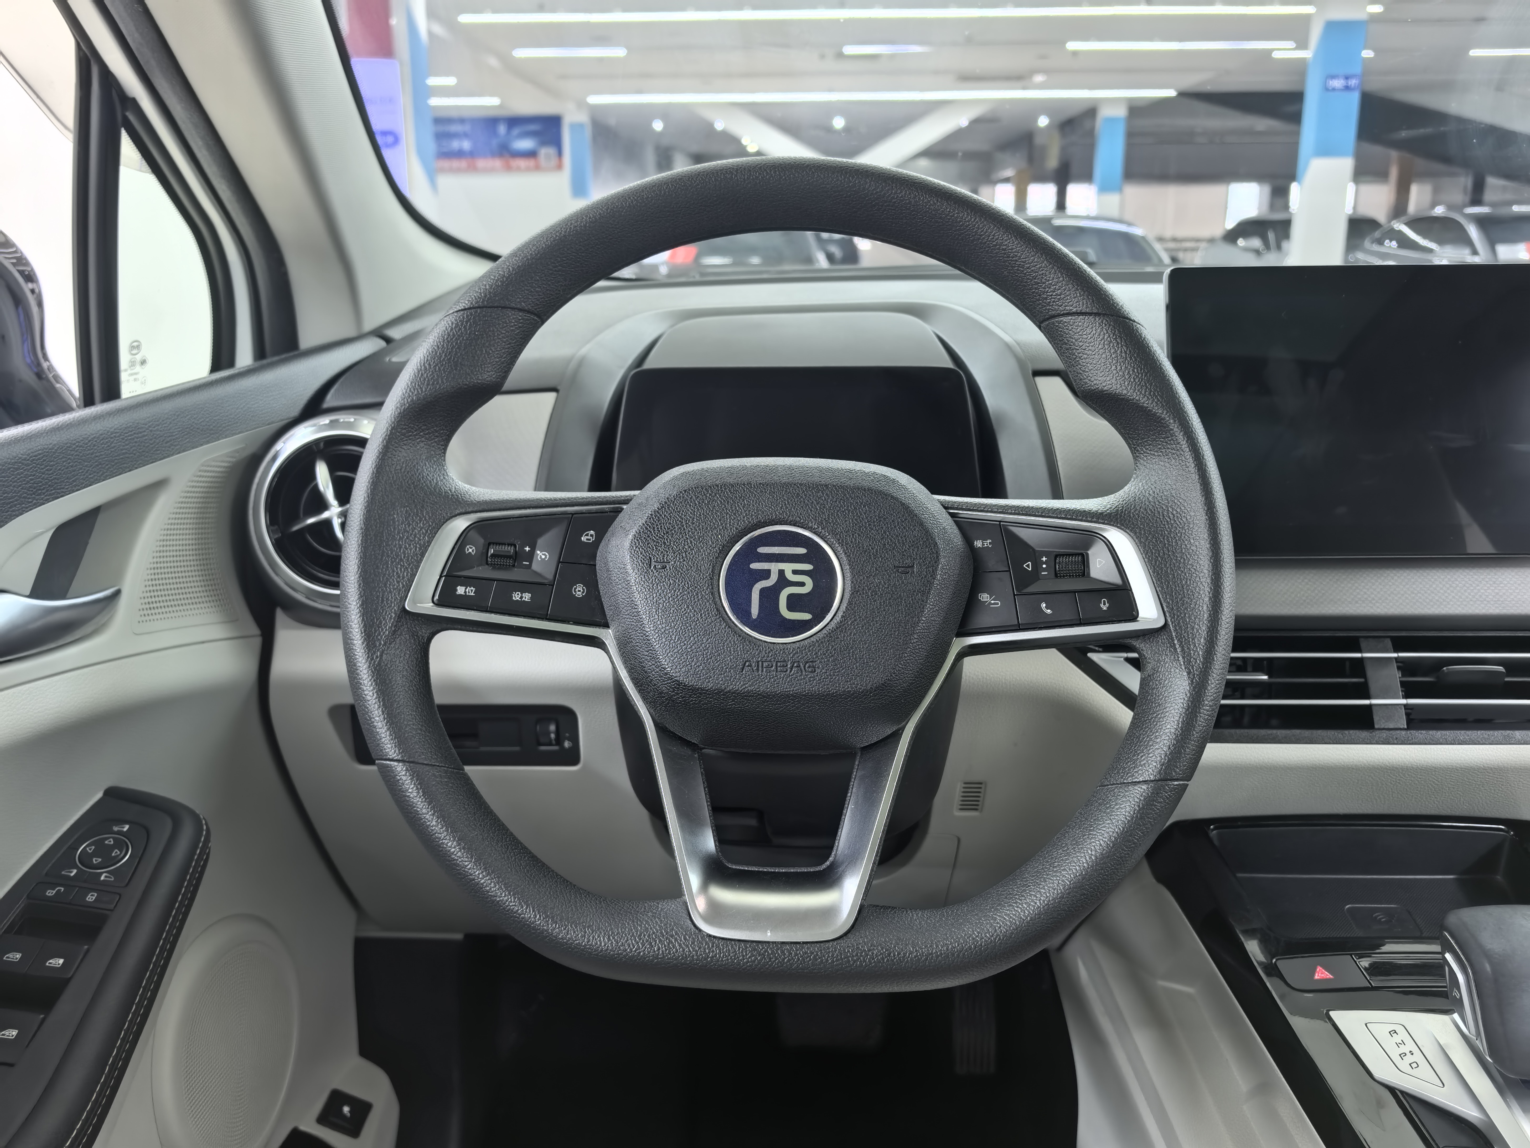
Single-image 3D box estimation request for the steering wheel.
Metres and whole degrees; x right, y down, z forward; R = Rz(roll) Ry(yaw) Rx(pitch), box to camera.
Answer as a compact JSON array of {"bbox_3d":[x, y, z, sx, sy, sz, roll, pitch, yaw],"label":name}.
[{"bbox_3d":[0.008,-0.006,0.535,0.374,0.360,0.100,1,-14,2],"label":"steering wheel"}]

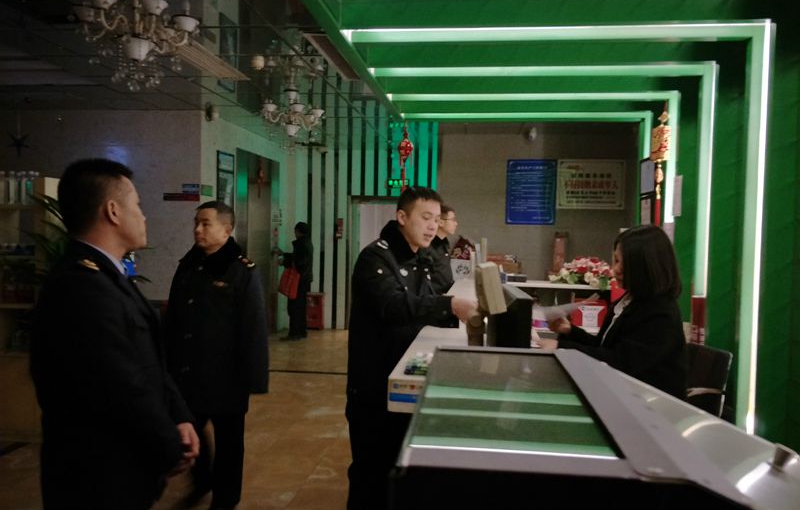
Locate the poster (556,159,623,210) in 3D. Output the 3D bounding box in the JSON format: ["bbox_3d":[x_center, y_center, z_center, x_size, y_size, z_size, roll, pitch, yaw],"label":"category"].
[{"bbox_3d":[2.457,-0.910,7.124,0.833,0.634,0.030,2,2,9],"label":"poster"}]

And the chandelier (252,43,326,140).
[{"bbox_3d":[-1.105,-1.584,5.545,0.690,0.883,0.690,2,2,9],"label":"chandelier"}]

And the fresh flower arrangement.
[{"bbox_3d":[2.114,0.204,6.461,0.780,0.400,0.460,2,2,9],"label":"fresh flower arrangement"}]

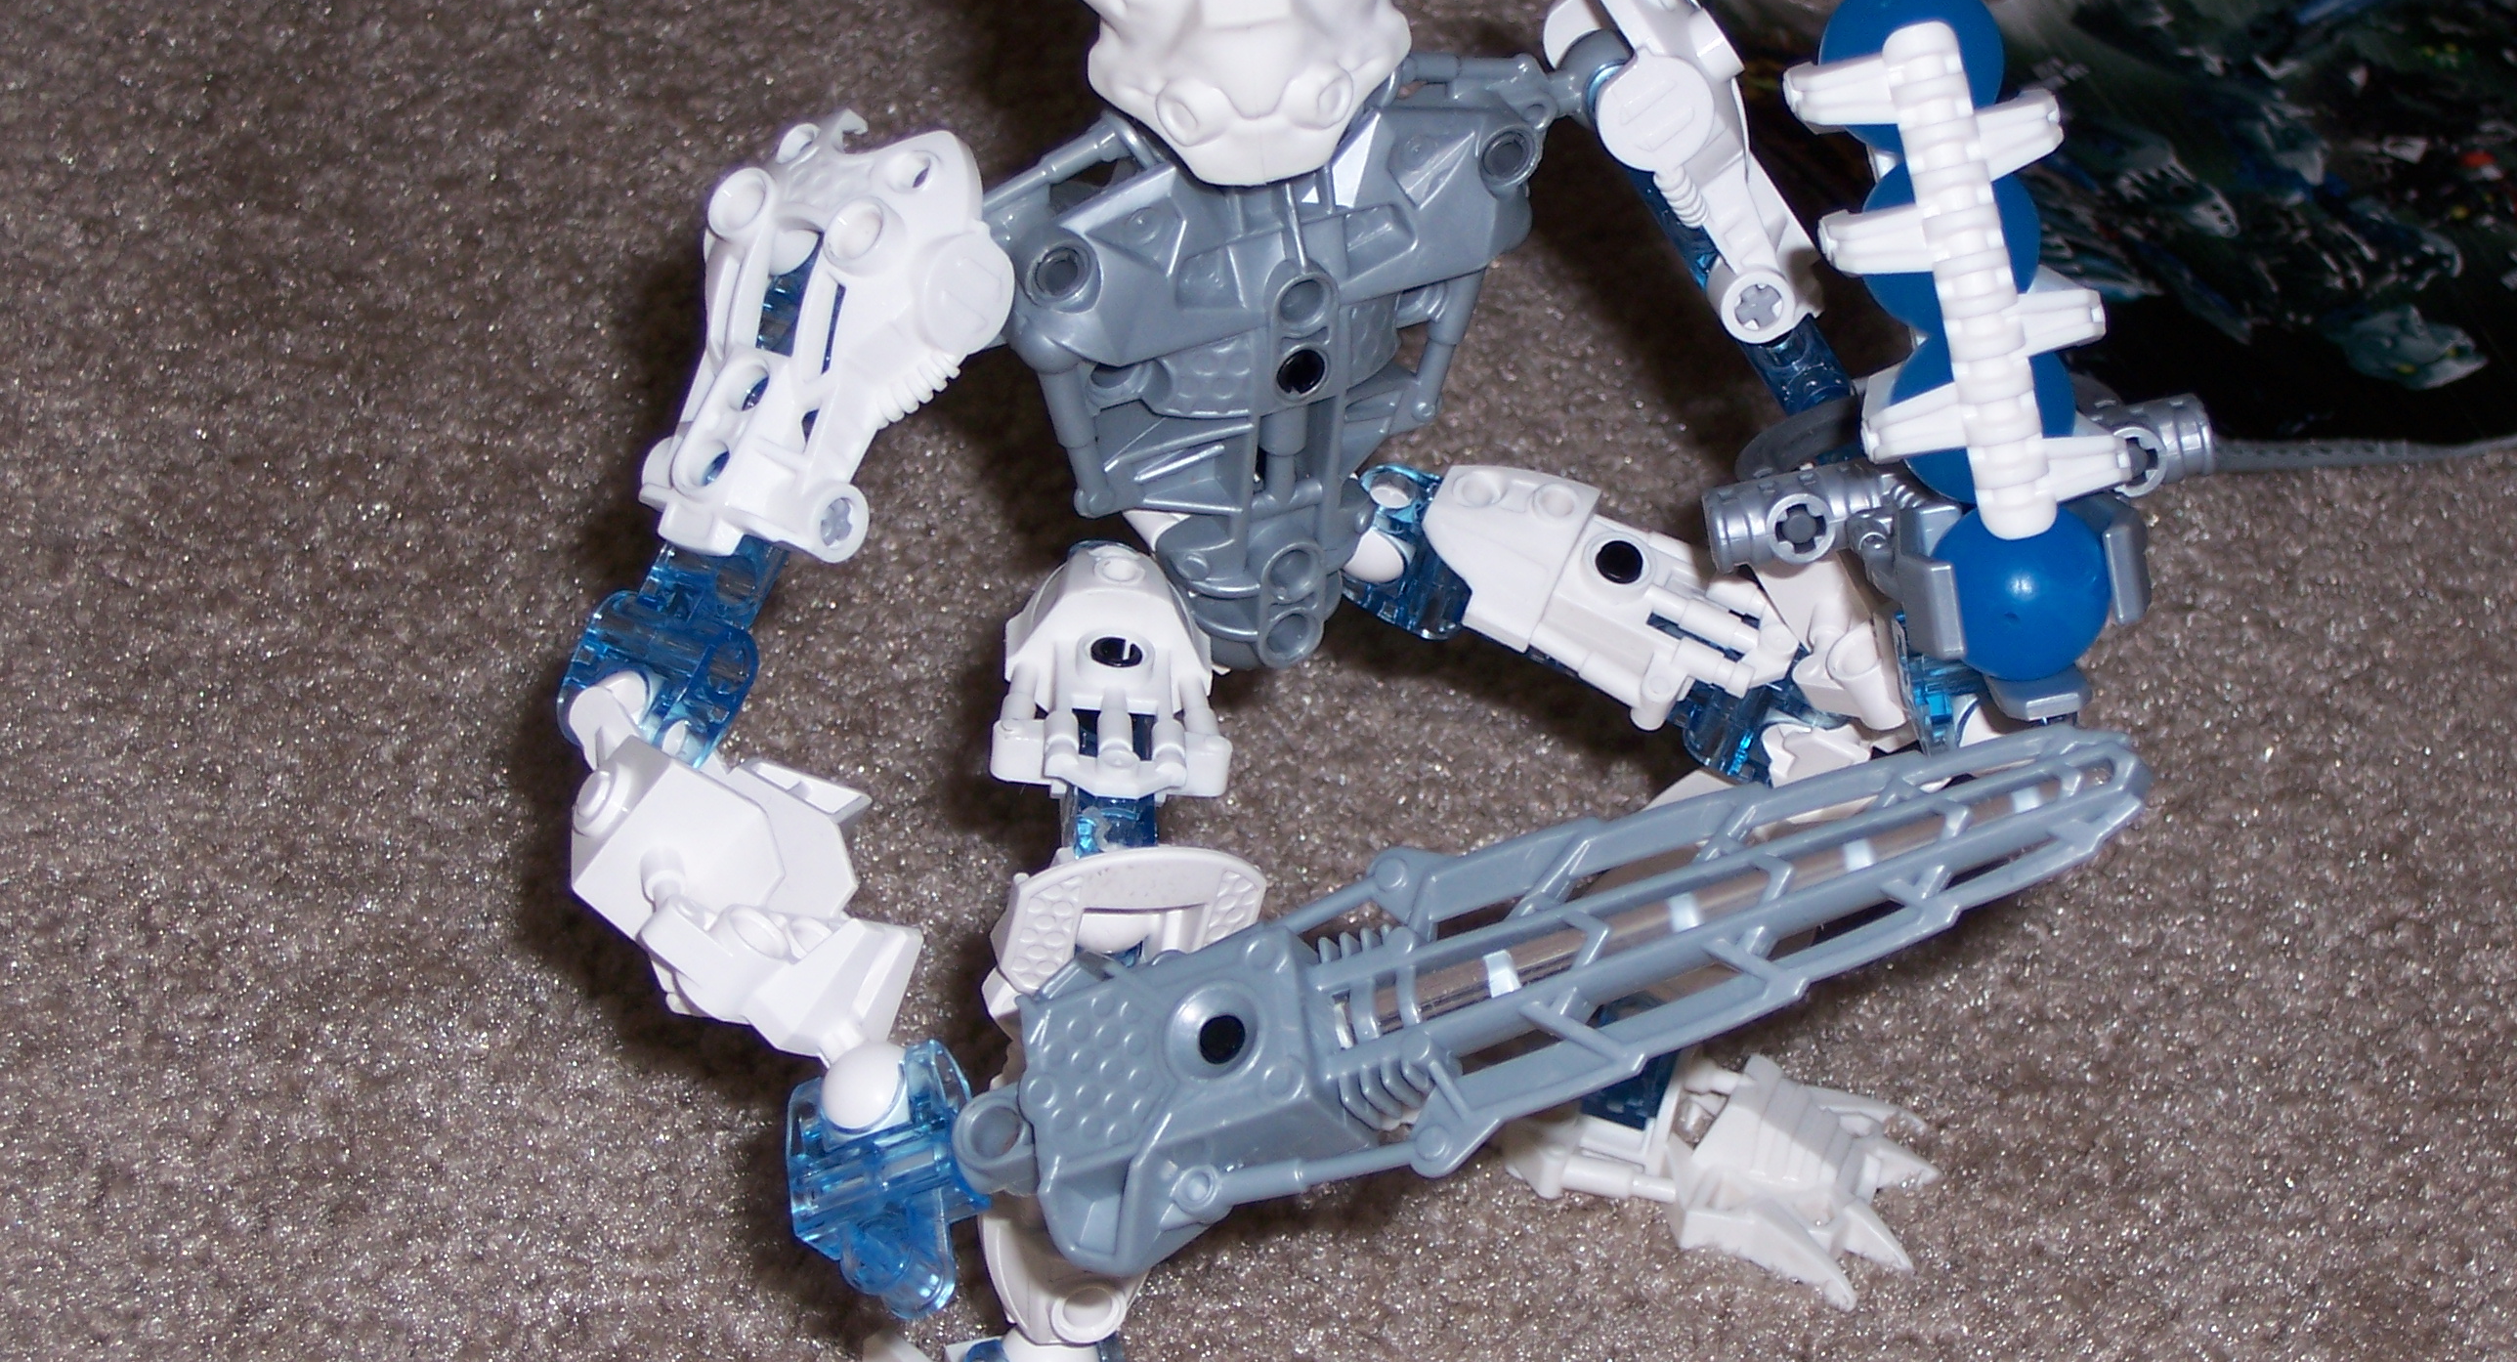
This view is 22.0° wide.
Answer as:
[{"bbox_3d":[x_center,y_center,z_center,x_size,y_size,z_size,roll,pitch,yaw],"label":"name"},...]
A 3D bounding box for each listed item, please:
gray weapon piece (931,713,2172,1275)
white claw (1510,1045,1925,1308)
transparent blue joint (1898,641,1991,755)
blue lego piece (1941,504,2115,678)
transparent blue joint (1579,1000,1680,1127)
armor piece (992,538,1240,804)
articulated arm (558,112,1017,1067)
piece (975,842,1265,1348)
[{"bbox_3d":[0.026,0.026,0.592,0.118,0.015,0.027,-18,64,23],"label":"gray weapon piece"},{"bbox_3d":[0.046,0.050,0.655,0.045,0.017,0.031,14,39,17],"label":"white claw"},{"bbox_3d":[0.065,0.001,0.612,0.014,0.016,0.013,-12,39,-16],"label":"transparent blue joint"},{"bbox_3d":[0.069,-0.009,0.588,0.017,0.017,0.017,0,37,0],"label":"blue lego piece"},{"bbox_3d":[0.037,0.038,0.650,0.012,0.015,0.015,14,39,17],"label":"transparent blue joint"},{"bbox_3d":[-0.014,-0.001,0.612,0.023,0.012,0.036,0,33,0],"label":"armor piece"},{"bbox_3d":[-0.044,-0.009,0.610,0.042,0.094,0.035,-9,38,-12],"label":"articulated arm"},{"bbox_3d":[-0.013,0.039,0.614,0.026,0.048,0.021,6,37,-4],"label":"piece"}]

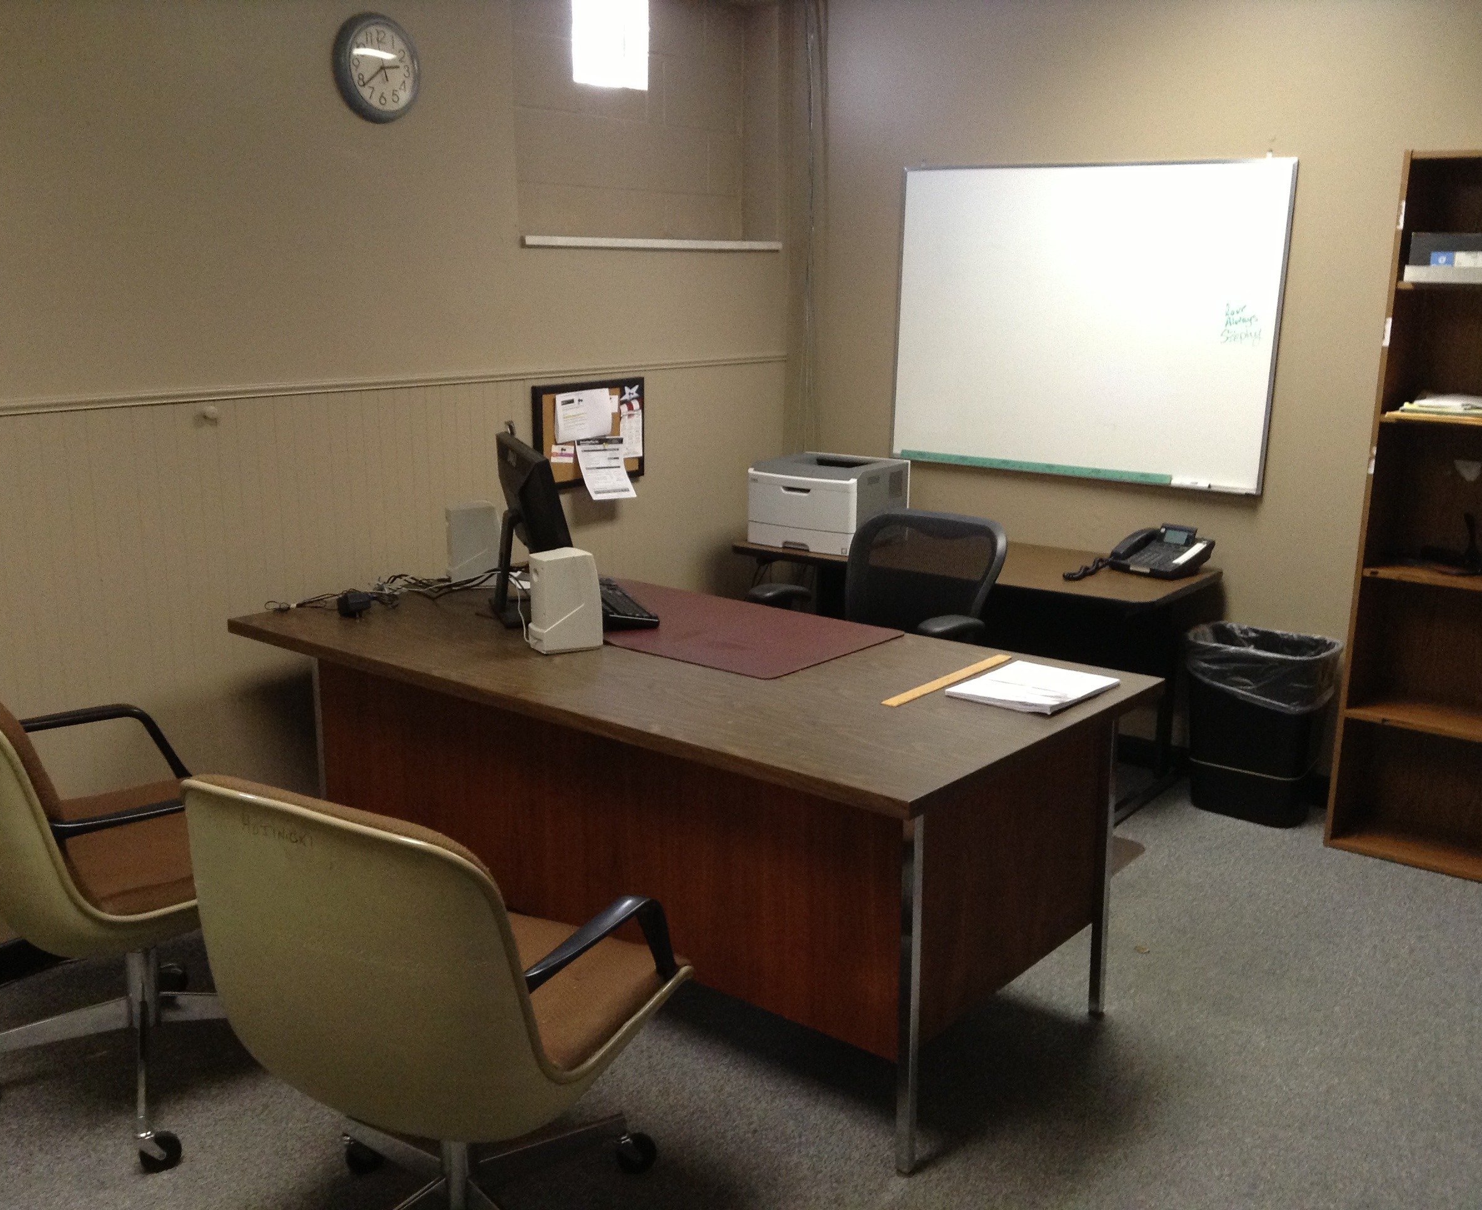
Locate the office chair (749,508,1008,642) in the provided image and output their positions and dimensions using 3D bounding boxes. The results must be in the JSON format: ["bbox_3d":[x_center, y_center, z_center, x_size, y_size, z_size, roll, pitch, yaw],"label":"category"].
[{"bbox_3d":[0.317,0.206,3.945,0.650,0.920,0.640,10,16,35],"label":"office chair"}]

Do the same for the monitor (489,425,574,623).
[{"bbox_3d":[-0.450,-0.171,3.475,0.205,0.385,0.500,-3,13,-18],"label":"monitor"}]

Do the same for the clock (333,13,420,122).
[{"bbox_3d":[-0.857,-1.279,3.665,0.045,0.250,0.250,10,16,35],"label":"clock"}]

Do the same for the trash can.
[{"bbox_3d":[1.462,0.342,4.397,0.385,0.505,0.295,10,16,35],"label":"trash can"}]

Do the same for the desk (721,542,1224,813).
[{"bbox_3d":[0.690,0.171,4.761,1.380,0.647,0.620,10,16,35],"label":"desk"}]

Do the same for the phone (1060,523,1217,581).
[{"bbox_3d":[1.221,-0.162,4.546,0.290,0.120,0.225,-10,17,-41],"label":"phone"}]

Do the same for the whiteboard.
[{"bbox_3d":[1.018,-0.859,4.691,1.235,0.925,0.045,10,16,35],"label":"whiteboard"}]

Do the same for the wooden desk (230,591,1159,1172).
[{"bbox_3d":[-0.151,0.444,3.286,1.756,0.730,0.933,11,16,37],"label":"wooden desk"}]

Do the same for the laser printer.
[{"bbox_3d":[0.287,-0.324,4.886,0.390,0.248,0.375,9,15,30],"label":"laser printer"}]

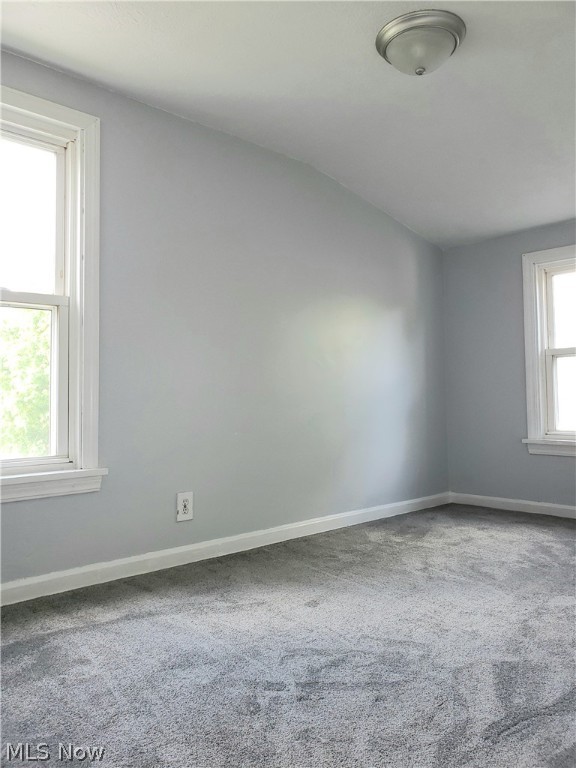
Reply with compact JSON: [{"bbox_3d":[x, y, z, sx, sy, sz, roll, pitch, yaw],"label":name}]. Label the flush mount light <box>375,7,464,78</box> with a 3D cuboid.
[{"bbox_3d":[0.500,-1.232,2.172,0.330,0.138,0.330,-1,-2,0],"label":"flush mount light"}]

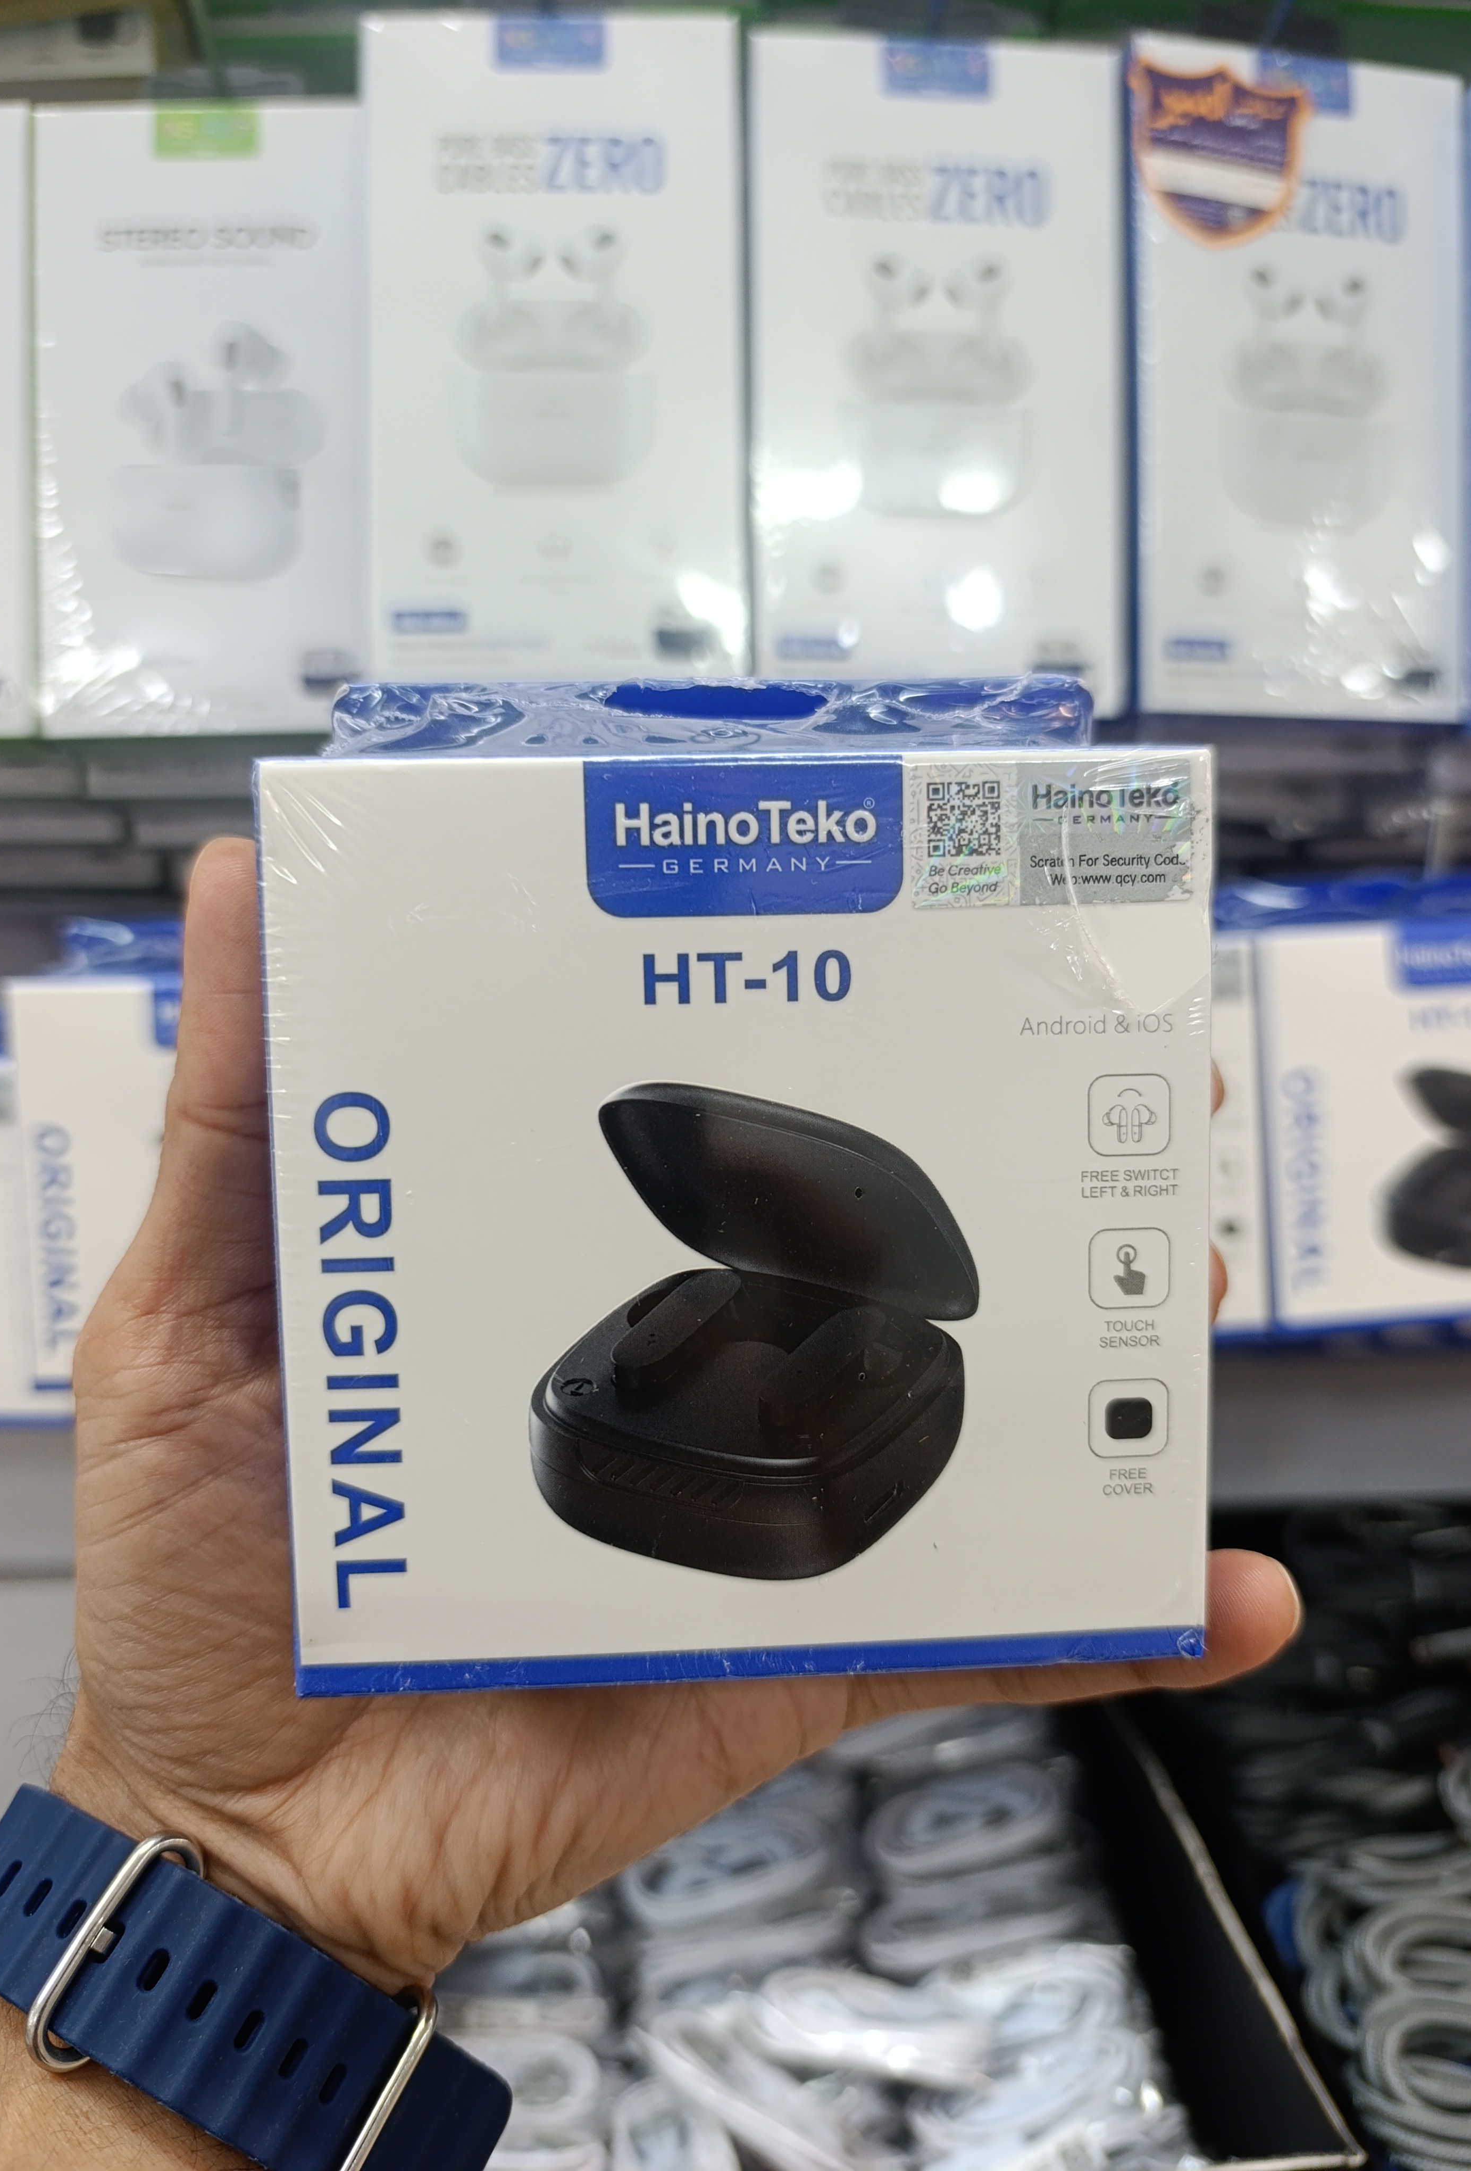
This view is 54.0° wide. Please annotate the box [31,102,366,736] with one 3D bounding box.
[{"bbox_3d":[-0.152,-0.191,0.435,0.099,0.180,0.040,-1,1,-1],"label":"box"}]

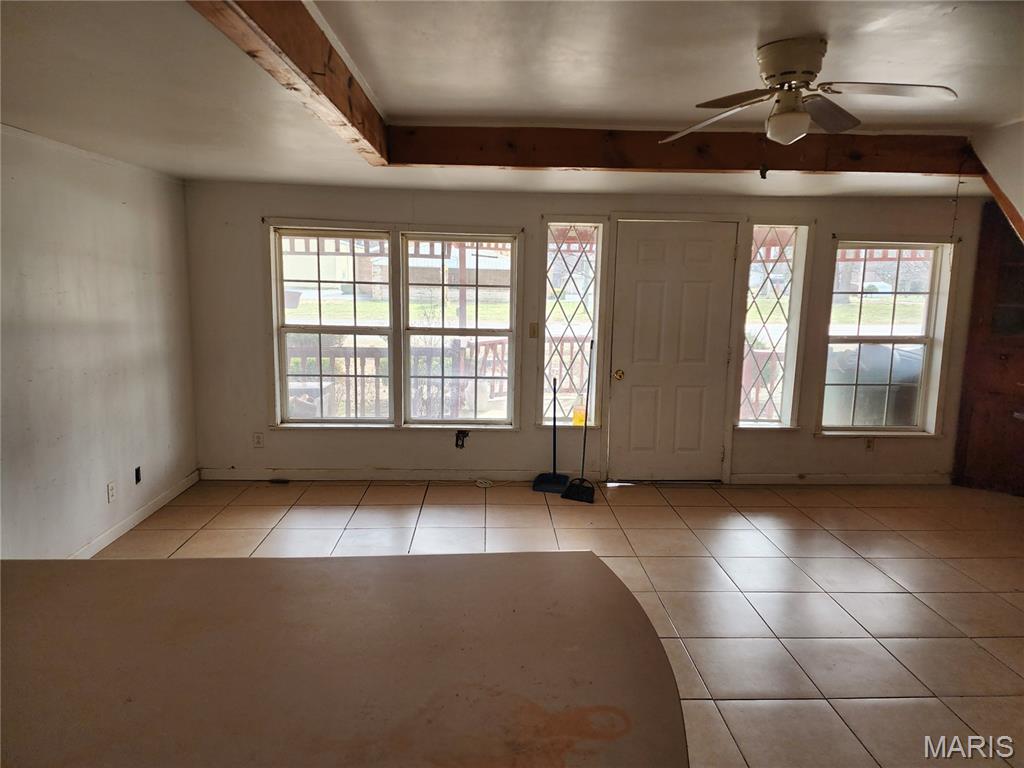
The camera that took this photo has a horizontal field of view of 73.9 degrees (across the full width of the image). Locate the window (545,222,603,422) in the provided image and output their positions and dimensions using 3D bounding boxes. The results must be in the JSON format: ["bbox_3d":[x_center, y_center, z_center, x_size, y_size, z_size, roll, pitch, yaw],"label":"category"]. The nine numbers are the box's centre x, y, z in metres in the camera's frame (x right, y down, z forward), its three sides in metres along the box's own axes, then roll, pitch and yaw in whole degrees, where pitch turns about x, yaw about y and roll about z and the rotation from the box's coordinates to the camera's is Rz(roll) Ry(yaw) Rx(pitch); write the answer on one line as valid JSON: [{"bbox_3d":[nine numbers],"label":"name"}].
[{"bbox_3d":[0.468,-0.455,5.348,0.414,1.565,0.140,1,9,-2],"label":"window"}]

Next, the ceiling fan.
[{"bbox_3d":[1.119,-1.167,2.752,1.180,0.385,1.180,1,9,-2],"label":"ceiling fan"}]

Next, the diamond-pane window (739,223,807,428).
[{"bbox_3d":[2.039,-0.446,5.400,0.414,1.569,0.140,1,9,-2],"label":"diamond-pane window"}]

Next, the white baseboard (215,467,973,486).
[{"bbox_3d":[0.565,0.745,5.454,6.059,0.090,0.018,1,9,-2],"label":"white baseboard"}]

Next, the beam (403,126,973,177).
[{"bbox_3d":[1.073,-1.414,4.167,3.626,0.225,0.090,1,9,-2],"label":"beam"}]

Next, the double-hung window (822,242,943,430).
[{"bbox_3d":[2.961,-0.360,5.443,0.872,1.501,0.100,1,9,-2],"label":"double-hung window"}]

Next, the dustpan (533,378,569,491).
[{"bbox_3d":[0.308,0.385,5.235,0.277,0.860,0.229,1,9,-2],"label":"dustpan"}]

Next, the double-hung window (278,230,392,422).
[{"bbox_3d":[-1.365,-0.429,5.293,0.875,1.491,0.100,1,9,-2],"label":"double-hung window"}]

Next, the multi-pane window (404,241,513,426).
[{"bbox_3d":[-0.414,-0.410,5.326,0.858,1.455,0.100,1,9,-2],"label":"multi-pane window"}]

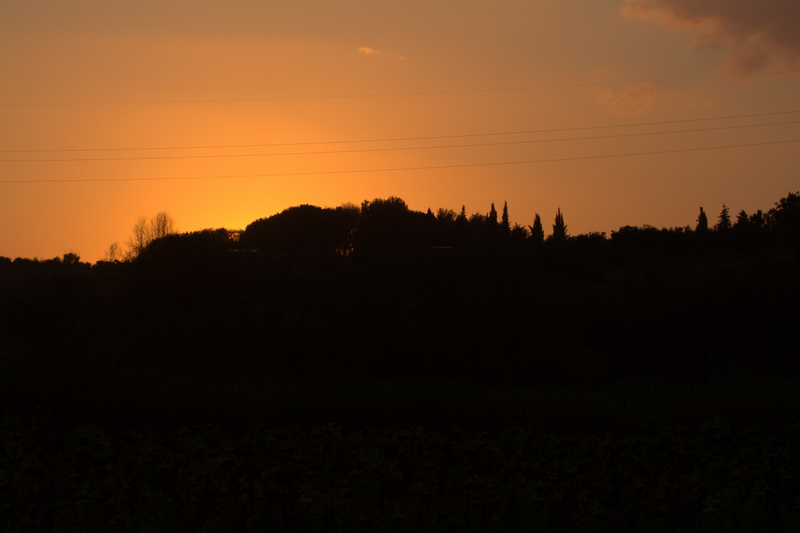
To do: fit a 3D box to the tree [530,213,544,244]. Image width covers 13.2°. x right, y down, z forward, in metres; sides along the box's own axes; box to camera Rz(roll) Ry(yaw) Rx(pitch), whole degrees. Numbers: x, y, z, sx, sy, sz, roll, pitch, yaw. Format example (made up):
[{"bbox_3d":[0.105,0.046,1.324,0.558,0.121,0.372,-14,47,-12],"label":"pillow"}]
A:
[{"bbox_3d":[23.805,-6.406,600.000,2.251,5.973,2.251,0,-2,0],"label":"tree"}]

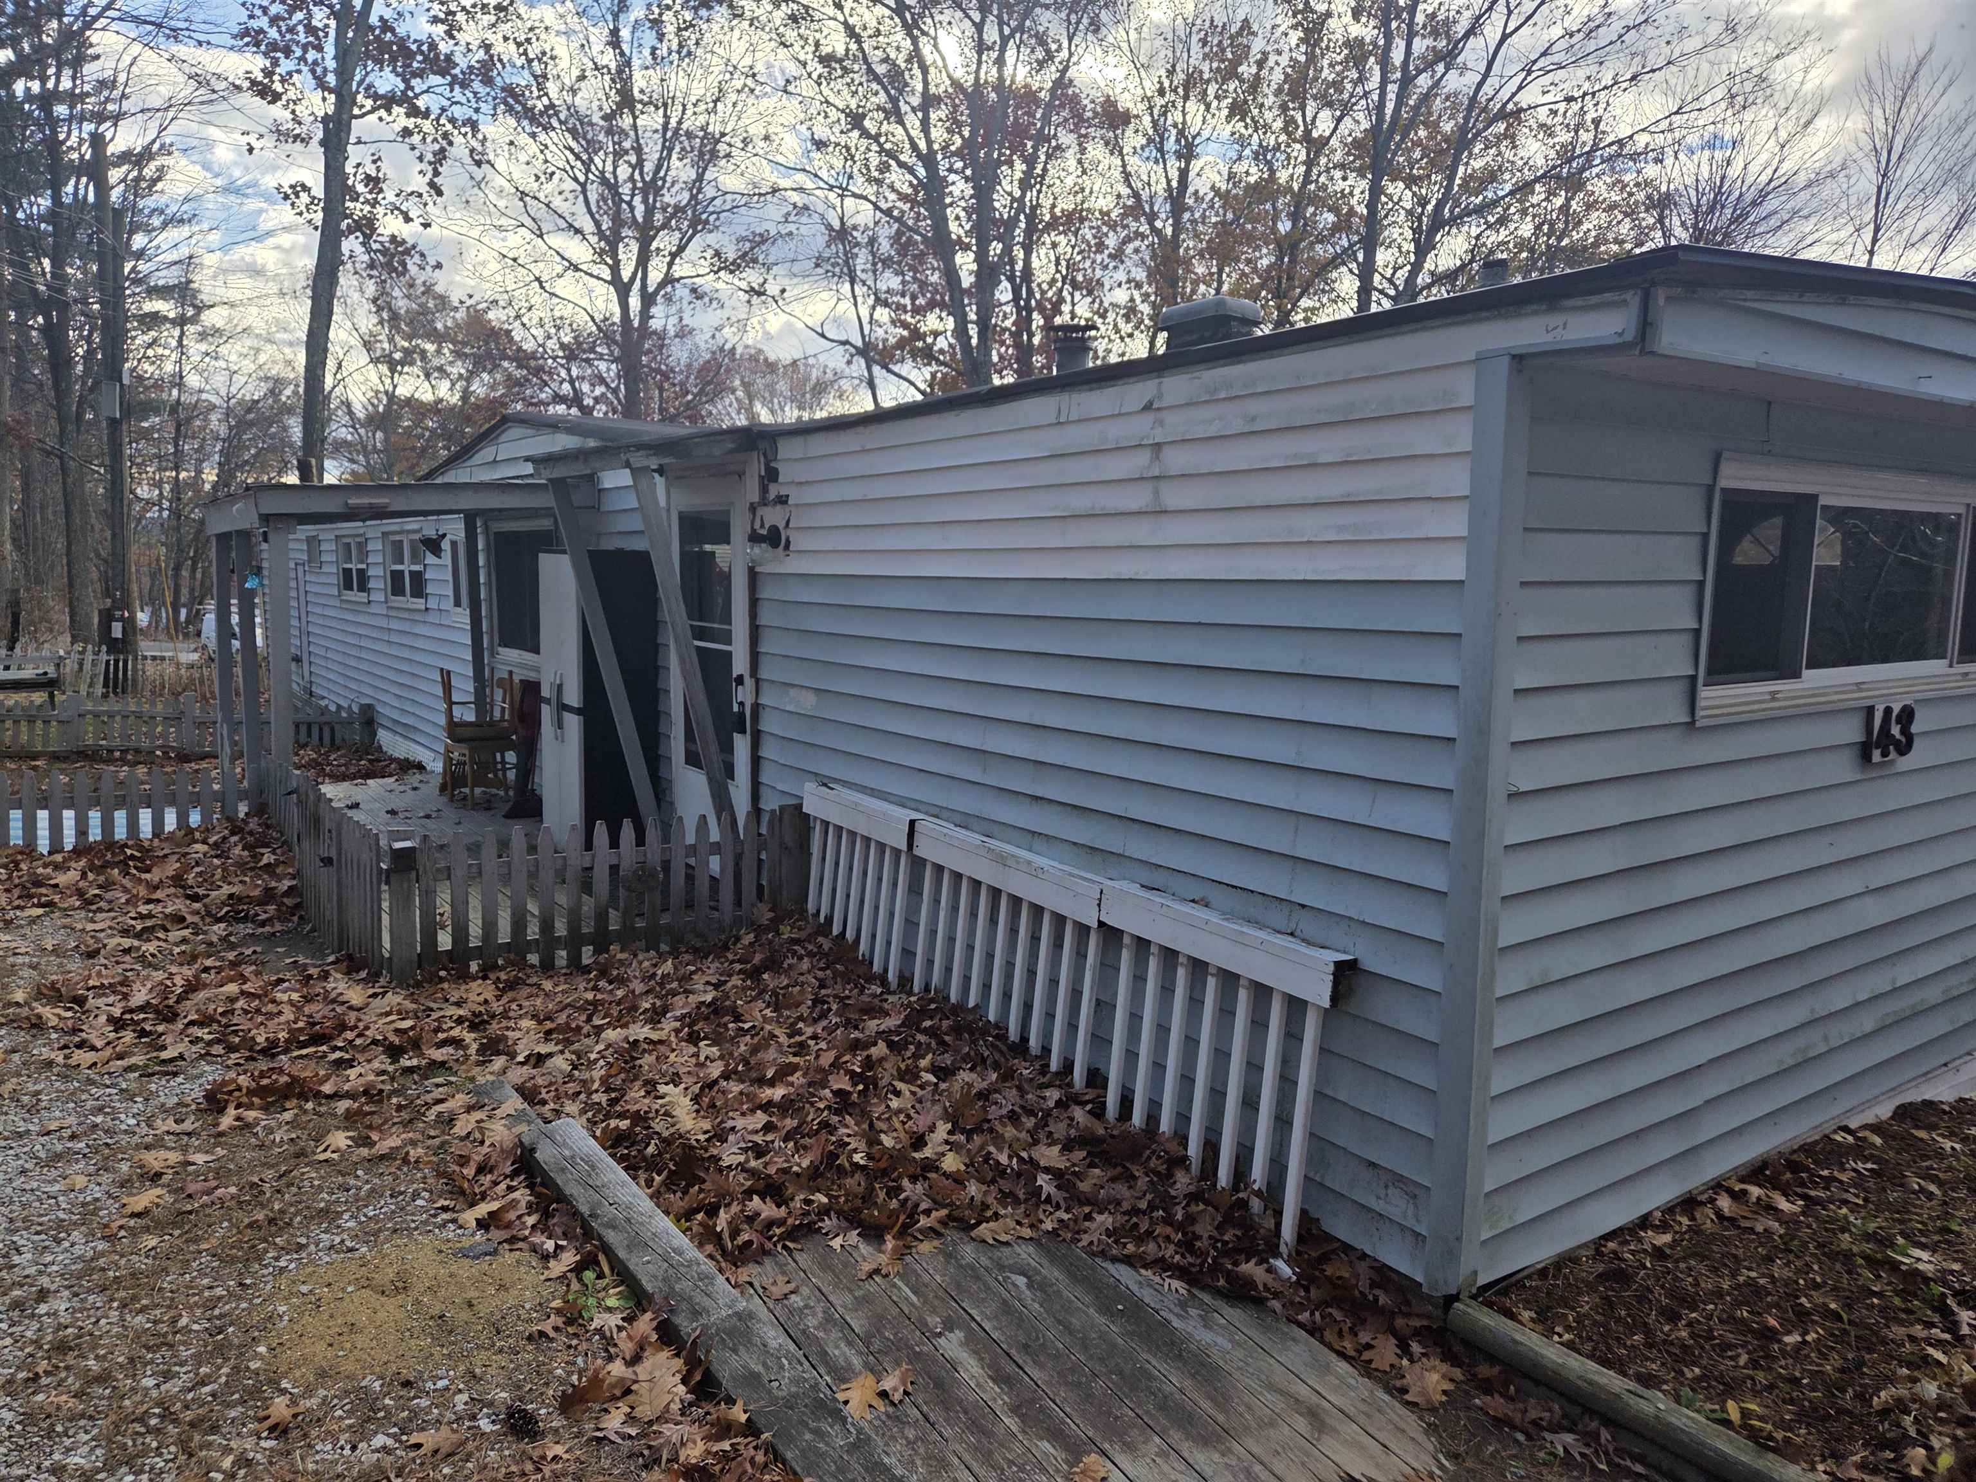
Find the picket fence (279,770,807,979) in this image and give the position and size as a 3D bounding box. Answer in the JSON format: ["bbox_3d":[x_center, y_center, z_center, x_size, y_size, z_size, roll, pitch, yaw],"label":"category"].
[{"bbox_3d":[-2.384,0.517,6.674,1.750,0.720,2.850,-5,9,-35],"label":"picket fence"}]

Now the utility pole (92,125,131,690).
[{"bbox_3d":[-14.019,-5.177,21.024,0.270,8.720,0.270,-2,8,-34],"label":"utility pole"}]

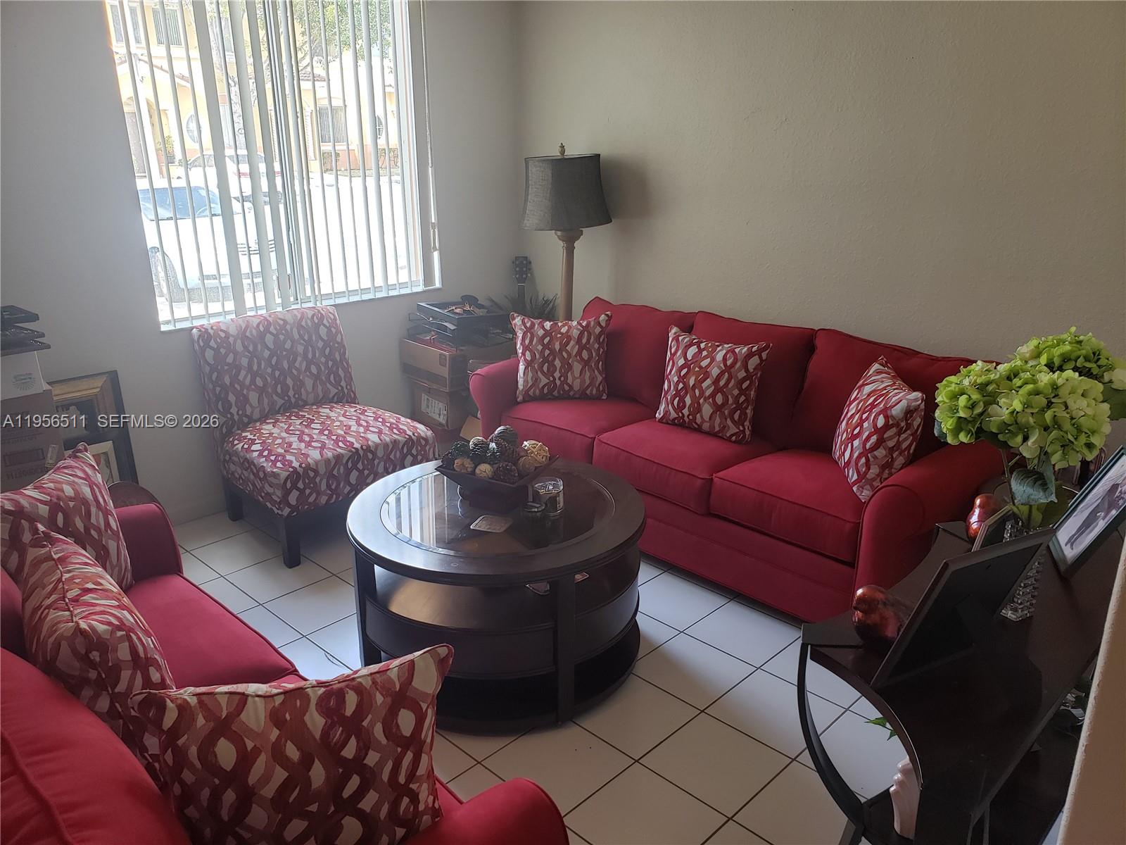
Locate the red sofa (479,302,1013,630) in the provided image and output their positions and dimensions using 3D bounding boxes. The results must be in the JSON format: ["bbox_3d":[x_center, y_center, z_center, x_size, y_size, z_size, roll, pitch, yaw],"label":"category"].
[{"bbox_3d":[0.659,0.064,3.551,2.098,0.878,0.952,16,24,42],"label":"red sofa"}]

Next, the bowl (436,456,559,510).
[{"bbox_3d":[-0.206,0.190,2.724,0.299,0.131,0.299,9,20,27],"label":"bowl"}]

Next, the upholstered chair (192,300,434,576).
[{"bbox_3d":[-1.048,0.018,3.693,0.692,0.878,0.726,-14,23,-38],"label":"upholstered chair"}]

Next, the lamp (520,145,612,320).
[{"bbox_3d":[0.005,-0.605,4.428,0.454,1.623,0.454,0,18,-1],"label":"lamp"}]

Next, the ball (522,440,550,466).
[{"bbox_3d":[-0.086,0.099,2.725,0.085,0.085,0.085,0,18,0],"label":"ball"}]

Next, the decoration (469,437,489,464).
[{"bbox_3d":[-0.275,0.090,2.762,0.075,0.082,0.075,0,18,0],"label":"decoration"}]

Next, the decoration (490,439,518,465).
[{"bbox_3d":[-0.190,0.097,2.731,0.088,0.085,0.085,9,20,27],"label":"decoration"}]

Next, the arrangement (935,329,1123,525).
[{"bbox_3d":[0.852,0.009,1.545,0.320,0.336,0.299,10,20,29],"label":"arrangement"}]

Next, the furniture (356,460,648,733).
[{"bbox_3d":[-0.211,0.504,2.783,0.952,0.503,0.952,0,18,-1],"label":"furniture"}]

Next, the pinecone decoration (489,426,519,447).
[{"bbox_3d":[-0.189,0.055,2.797,0.085,0.082,0.085,0,18,0],"label":"pinecone decoration"}]

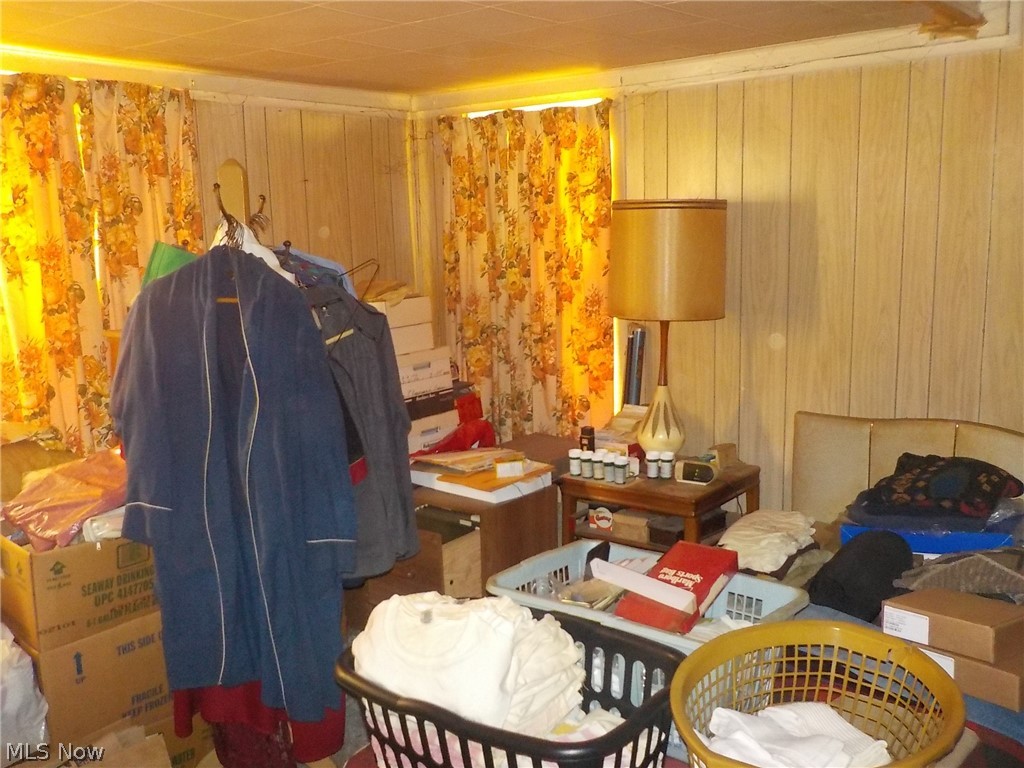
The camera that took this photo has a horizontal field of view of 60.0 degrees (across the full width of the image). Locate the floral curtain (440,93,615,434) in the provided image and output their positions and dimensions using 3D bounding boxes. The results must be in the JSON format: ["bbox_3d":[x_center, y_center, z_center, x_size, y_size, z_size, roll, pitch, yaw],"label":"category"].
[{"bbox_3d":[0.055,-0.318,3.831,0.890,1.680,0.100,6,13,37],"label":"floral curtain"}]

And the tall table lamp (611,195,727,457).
[{"bbox_3d":[0.572,-0.178,3.275,0.418,0.975,0.418,-2,10,0],"label":"tall table lamp"}]

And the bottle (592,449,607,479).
[{"bbox_3d":[0.316,0.298,3.213,0.045,0.091,0.045,6,13,37],"label":"bottle"}]

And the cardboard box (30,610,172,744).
[{"bbox_3d":[-1.177,0.786,2.627,0.360,0.305,0.500,8,14,43],"label":"cardboard box"}]

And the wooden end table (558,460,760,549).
[{"bbox_3d":[0.552,0.605,3.330,0.540,0.570,0.490,6,13,37],"label":"wooden end table"}]

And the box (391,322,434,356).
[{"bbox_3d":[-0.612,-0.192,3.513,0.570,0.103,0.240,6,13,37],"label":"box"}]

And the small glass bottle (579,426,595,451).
[{"bbox_3d":[0.281,0.245,3.307,0.053,0.148,0.053,6,13,38],"label":"small glass bottle"}]

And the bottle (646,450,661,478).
[{"bbox_3d":[0.506,0.291,3.178,0.046,0.090,0.046,-2,10,0],"label":"bottle"}]

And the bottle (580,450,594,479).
[{"bbox_3d":[0.275,0.296,3.234,0.045,0.091,0.045,-2,10,0],"label":"bottle"}]

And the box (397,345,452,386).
[{"bbox_3d":[-0.579,-0.062,3.575,0.570,0.172,0.335,6,13,37],"label":"box"}]

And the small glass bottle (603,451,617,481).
[{"bbox_3d":[0.346,0.299,3.152,0.046,0.092,0.046,-2,10,0],"label":"small glass bottle"}]

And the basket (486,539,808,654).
[{"bbox_3d":[0.294,0.574,1.960,0.605,0.262,0.395,7,14,39],"label":"basket"}]

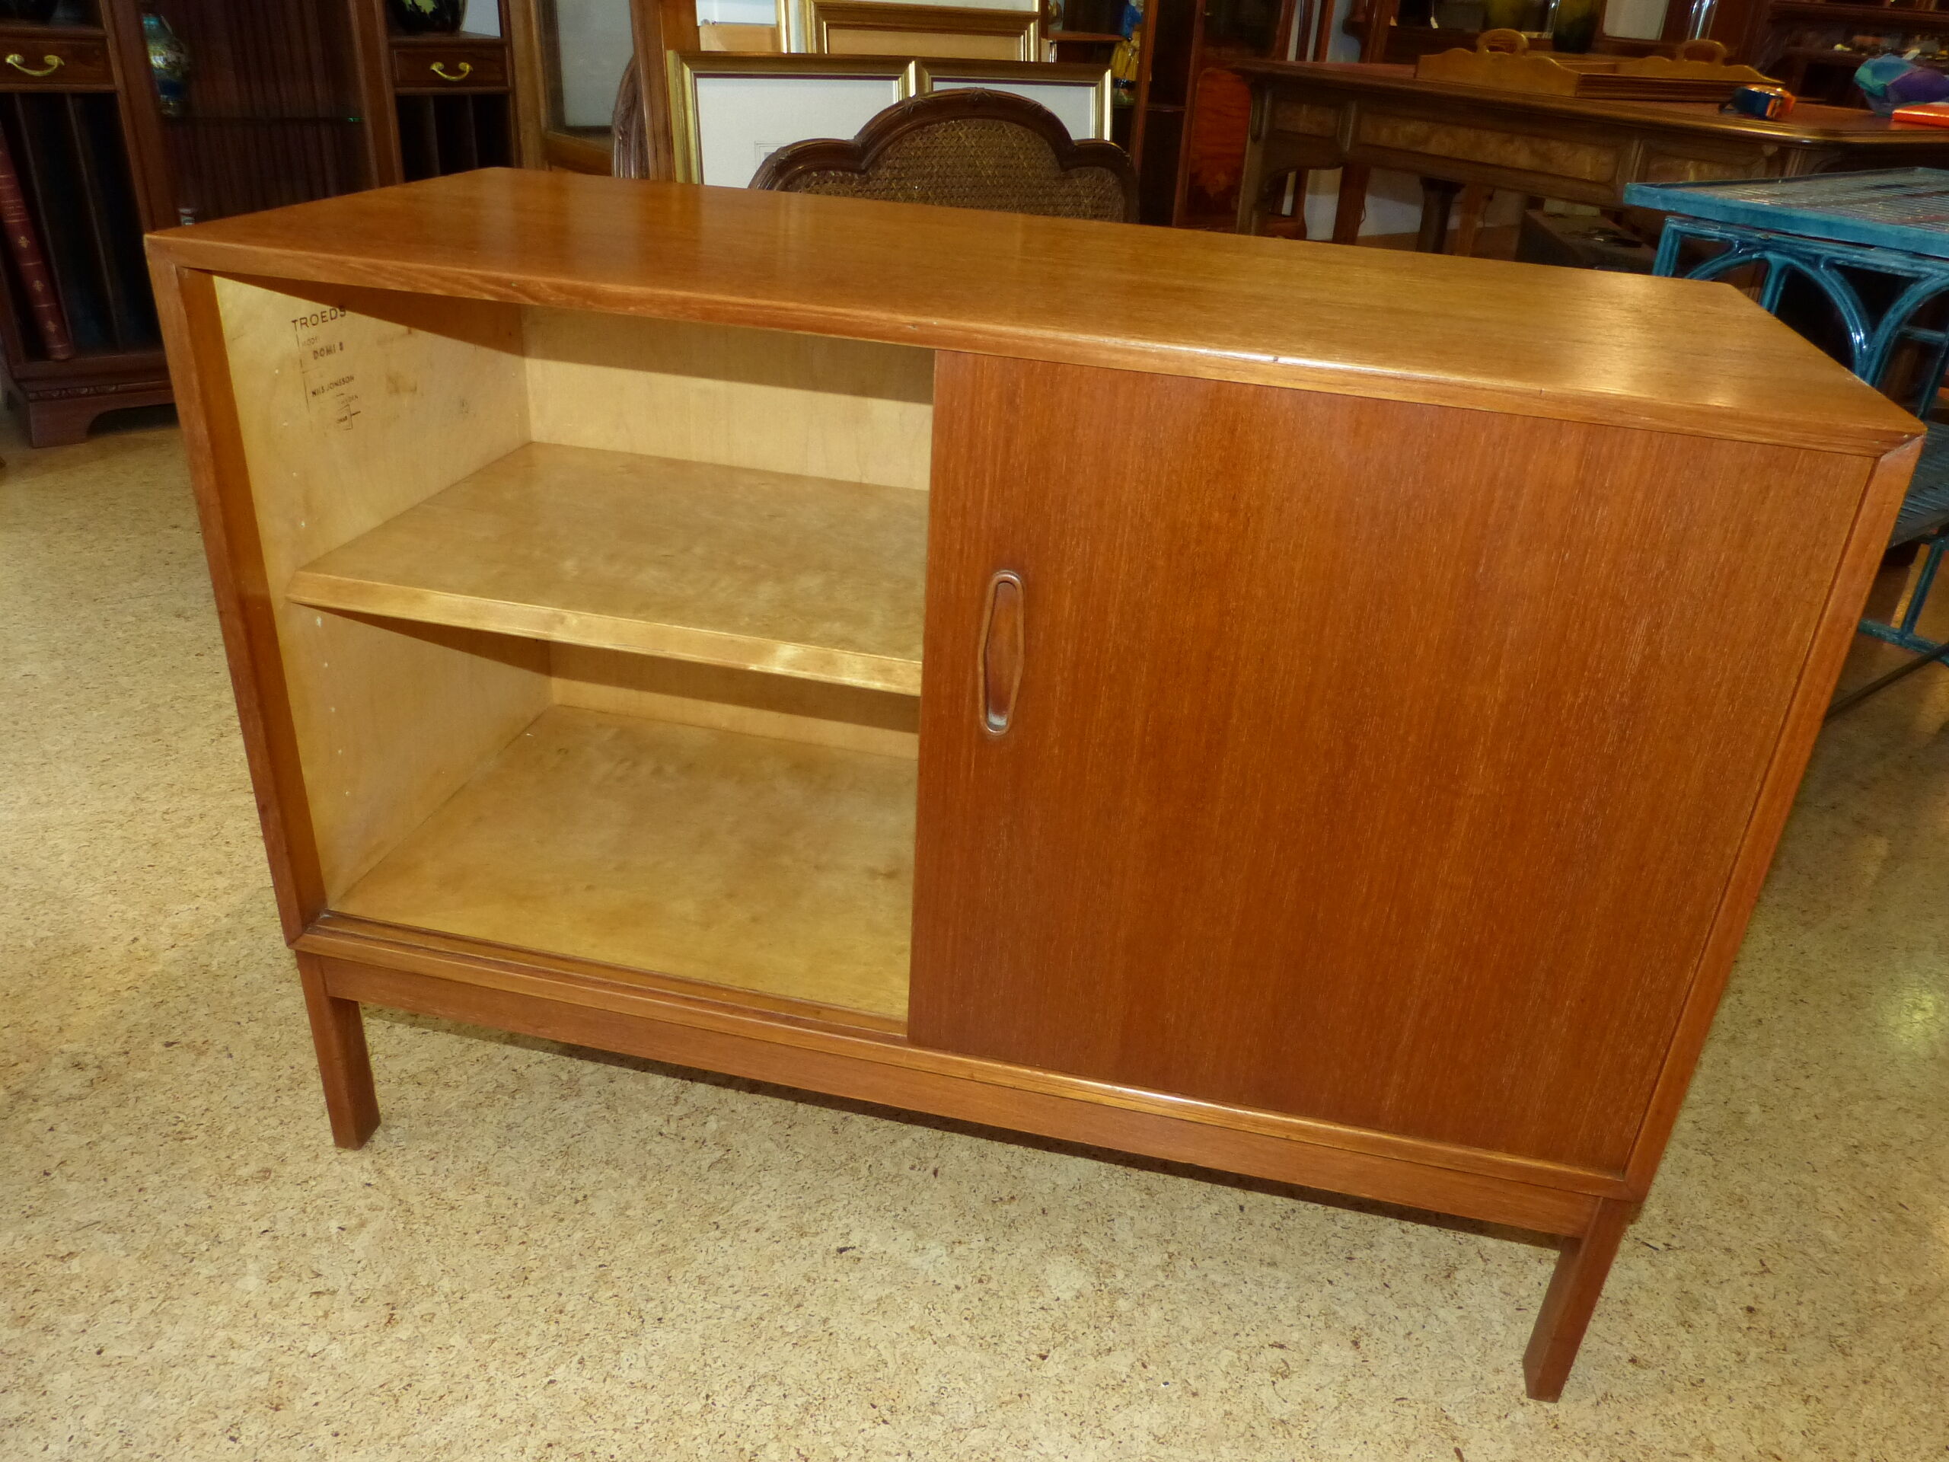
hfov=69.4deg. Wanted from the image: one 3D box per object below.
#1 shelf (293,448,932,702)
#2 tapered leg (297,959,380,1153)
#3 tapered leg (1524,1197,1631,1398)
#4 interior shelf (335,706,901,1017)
[{"bbox_3d":[-0.242,-0.160,1.230,0.520,0.021,0.398,9,28,9],"label":"shelf"},{"bbox_3d":[-0.566,0.279,1.261,0.024,0.218,0.037,9,28,9],"label":"tapered leg"},{"bbox_3d":[0.468,0.434,1.099,0.022,0.219,0.037,9,28,9],"label":"tapered leg"},{"bbox_3d":[-0.262,0.112,1.358,0.520,0.022,0.421,9,28,9],"label":"interior shelf"}]

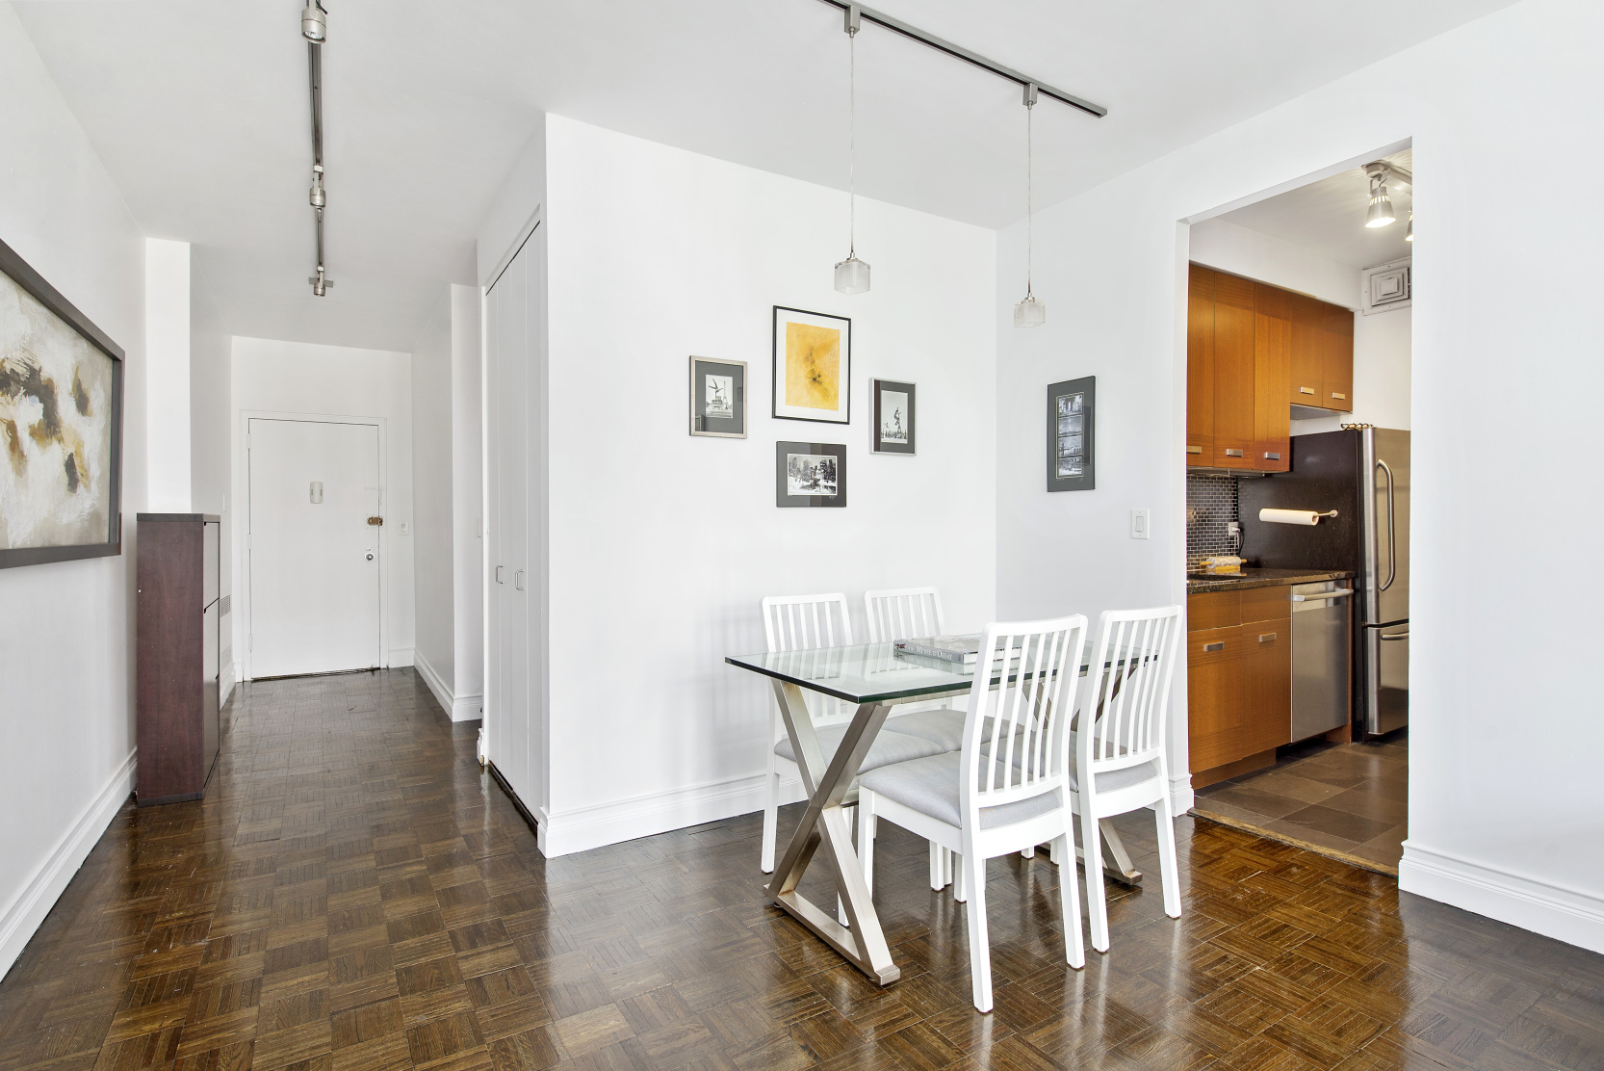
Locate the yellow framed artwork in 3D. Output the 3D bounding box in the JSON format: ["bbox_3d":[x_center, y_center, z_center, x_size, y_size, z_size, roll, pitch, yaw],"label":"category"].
[{"bbox_3d":[0.048,-0.727,3.485,0.382,0.470,0.025,0,0,-32],"label":"yellow framed artwork"}]

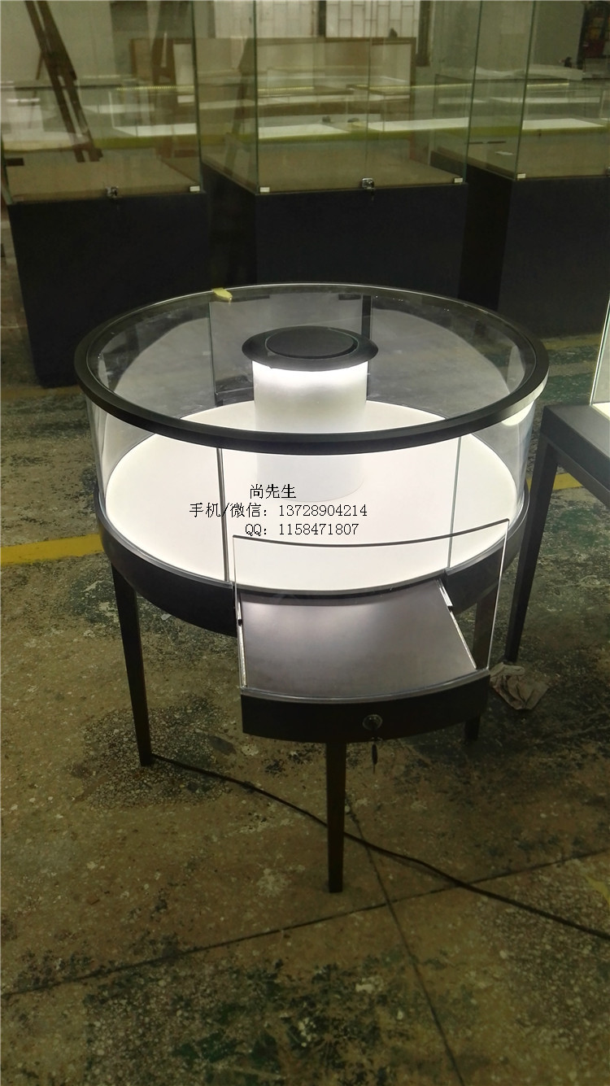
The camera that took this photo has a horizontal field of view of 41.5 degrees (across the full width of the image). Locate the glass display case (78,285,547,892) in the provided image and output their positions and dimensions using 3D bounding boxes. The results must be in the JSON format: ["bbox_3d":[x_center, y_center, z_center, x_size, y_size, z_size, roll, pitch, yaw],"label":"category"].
[{"bbox_3d":[0.026,0.119,1.669,0.854,1.033,1.145,-4,32,-6],"label":"glass display case"}]

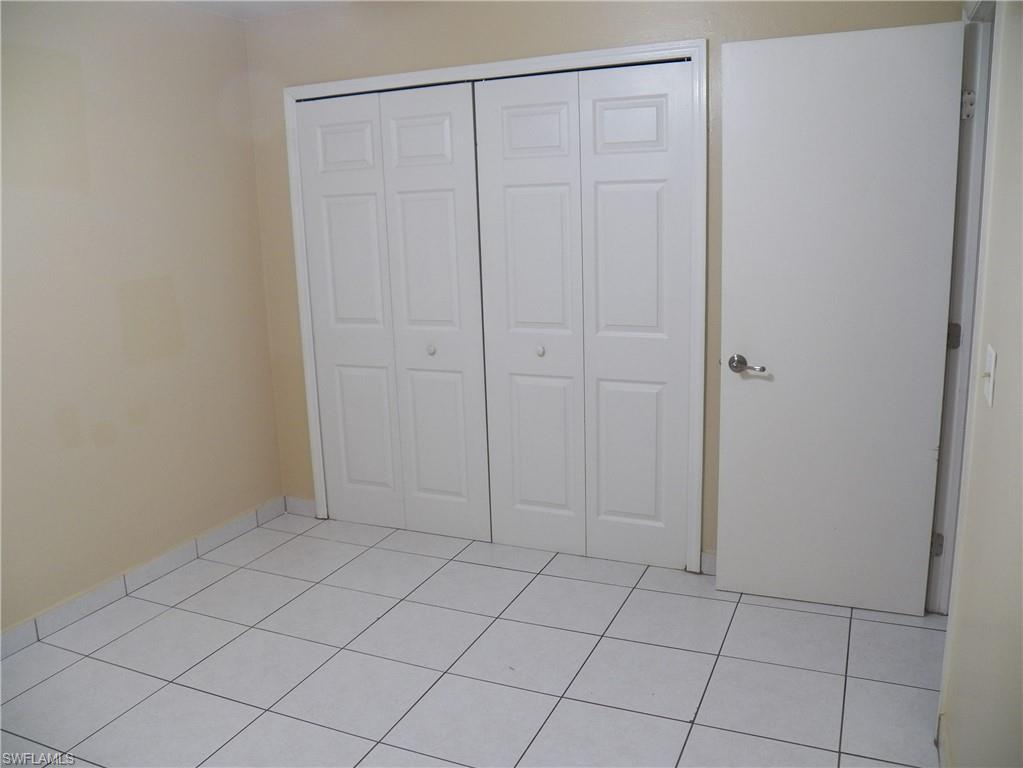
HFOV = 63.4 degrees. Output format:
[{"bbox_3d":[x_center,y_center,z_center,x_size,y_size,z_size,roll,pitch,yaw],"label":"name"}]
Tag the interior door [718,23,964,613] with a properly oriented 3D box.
[{"bbox_3d":[1.131,-0.172,2.924,0.764,2.030,0.045,3,13,23],"label":"interior door"}]

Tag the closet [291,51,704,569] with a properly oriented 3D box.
[{"bbox_3d":[-0.118,-0.307,3.658,1.949,2.100,0.110,3,13,24],"label":"closet"}]

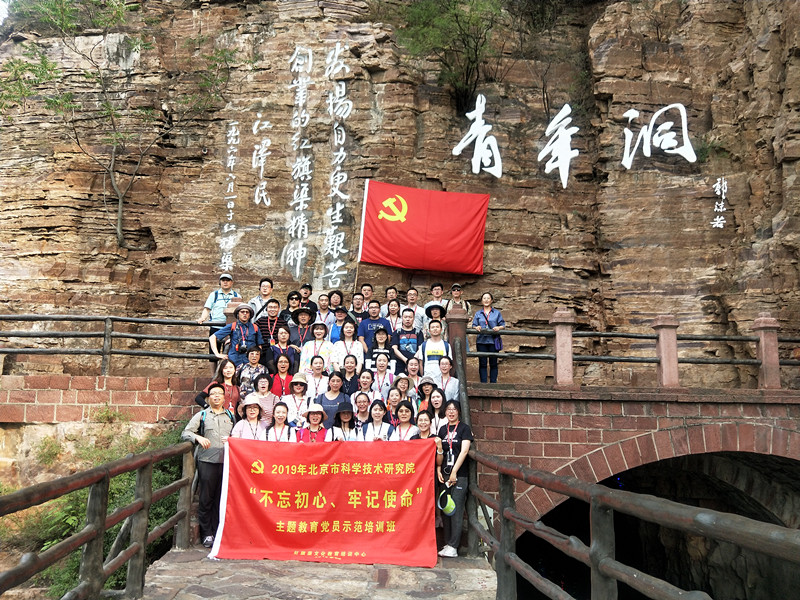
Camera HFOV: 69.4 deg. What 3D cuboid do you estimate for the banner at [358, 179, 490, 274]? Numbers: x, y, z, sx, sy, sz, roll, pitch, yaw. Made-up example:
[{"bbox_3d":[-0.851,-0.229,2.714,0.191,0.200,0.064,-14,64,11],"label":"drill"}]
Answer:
[{"bbox_3d":[0.402,-1.161,9.300,1.990,1.320,0.100,7,-7,-4],"label":"banner"}]

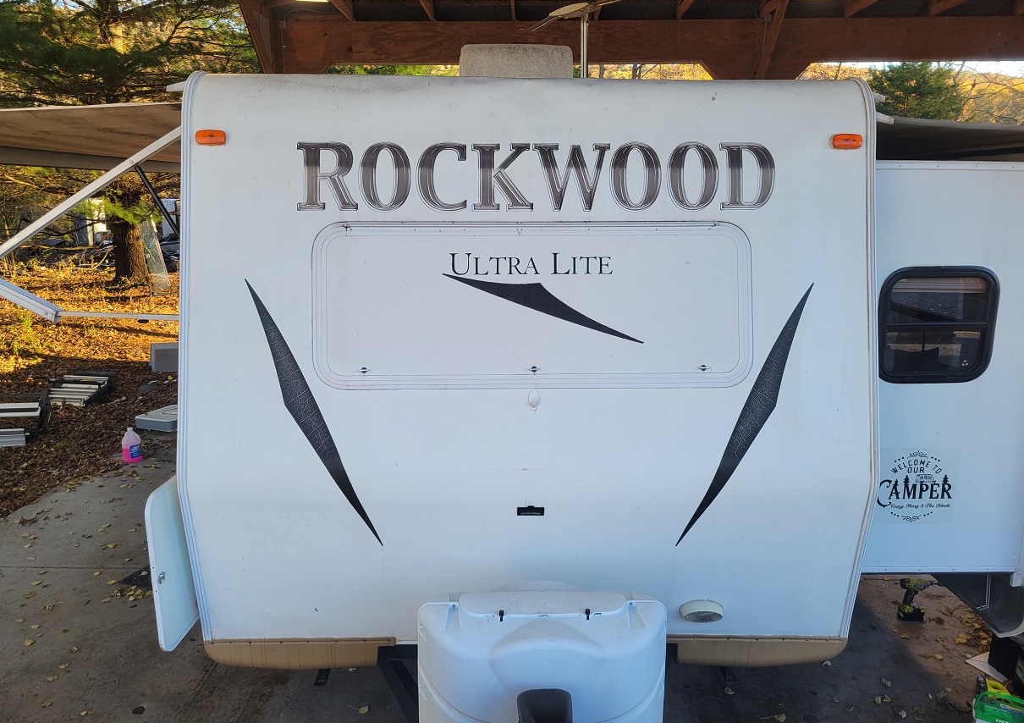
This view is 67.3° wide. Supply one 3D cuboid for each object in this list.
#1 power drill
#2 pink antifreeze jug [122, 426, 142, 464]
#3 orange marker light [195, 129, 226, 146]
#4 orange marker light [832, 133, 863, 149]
[{"bbox_3d":[2.212,1.299,4.226,0.158,0.232,0.077,1,12,3],"label":"power drill"},{"bbox_3d":[-3.325,0.722,6.724,0.142,0.297,0.142,9,15,34],"label":"pink antifreeze jug"},{"bbox_3d":[-1.046,-0.778,2.675,0.101,0.051,0.025,0,-2,-1],"label":"orange marker light"},{"bbox_3d":[1.183,-0.774,2.710,0.101,0.051,0.025,0,-2,-1],"label":"orange marker light"}]

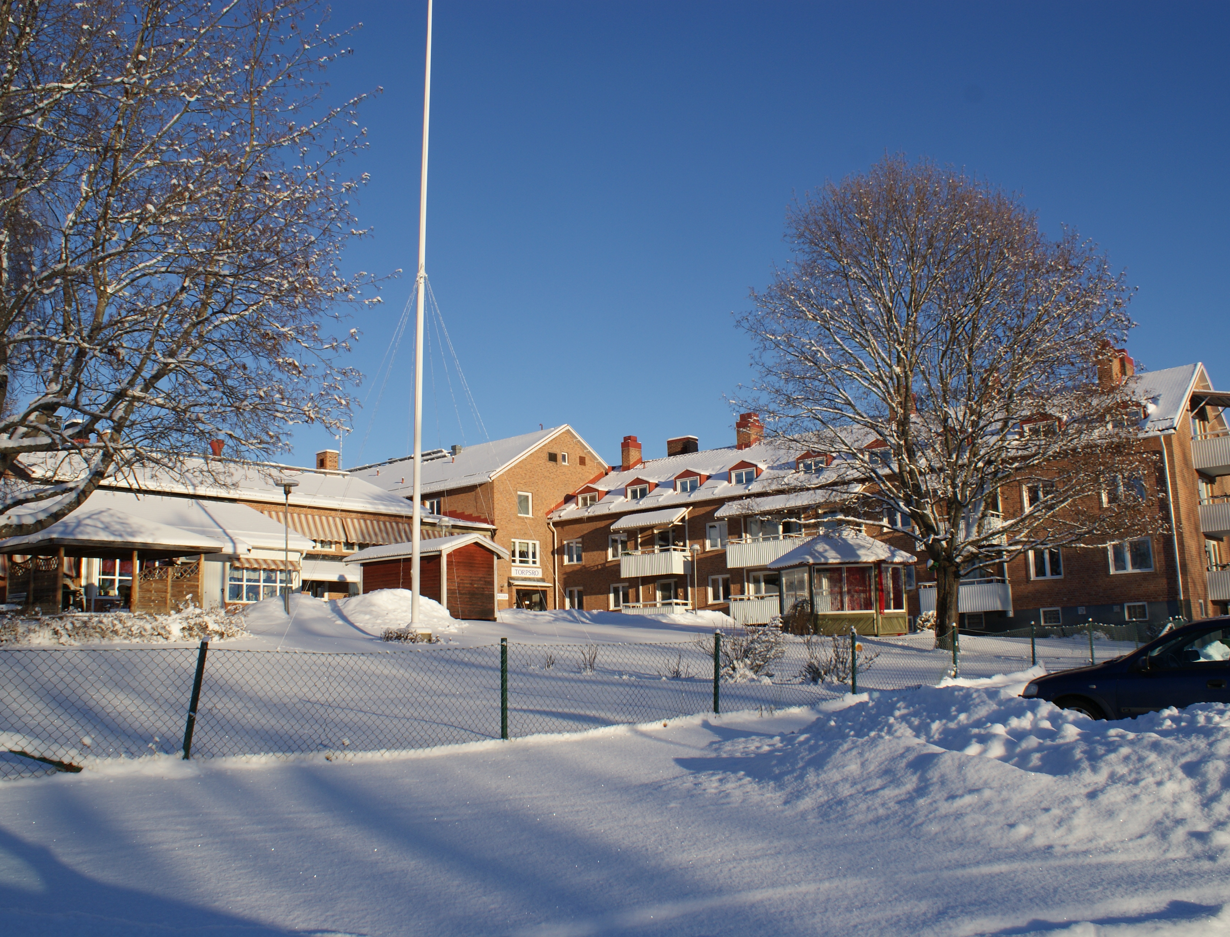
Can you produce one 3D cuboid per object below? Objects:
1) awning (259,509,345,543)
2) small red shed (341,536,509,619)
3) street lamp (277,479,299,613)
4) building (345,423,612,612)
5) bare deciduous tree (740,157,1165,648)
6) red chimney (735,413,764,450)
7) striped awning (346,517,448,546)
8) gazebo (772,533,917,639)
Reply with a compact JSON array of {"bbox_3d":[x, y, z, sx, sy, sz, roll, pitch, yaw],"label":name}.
[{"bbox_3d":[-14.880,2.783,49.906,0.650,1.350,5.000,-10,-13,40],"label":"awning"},{"bbox_3d":[-6.122,3.680,33.629,4.700,2.800,3.100,-9,-12,34],"label":"small red shed"},{"bbox_3d":[-9.343,2.301,30.121,0.680,4.000,0.680,1,-10,-17],"label":"street lamp"},{"bbox_3d":[-11.621,4.989,72.070,24.300,12.500,13.800,-10,-13,40],"label":"building"},{"bbox_3d":[8.440,-2.005,28.371,11.000,13.500,10.700,-5,-10,17],"label":"bare deciduous tree"},{"bbox_3d":[7.957,-2.077,61.942,1.150,2.300,1.500,-10,-13,40],"label":"red chimney"},{"bbox_3d":[-10.999,3.438,54.302,0.650,1.350,6.800,-10,-13,40],"label":"striped awning"},{"bbox_3d":[7.041,3.674,32.746,4.600,3.150,4.200,-4,-10,12],"label":"gazebo"}]

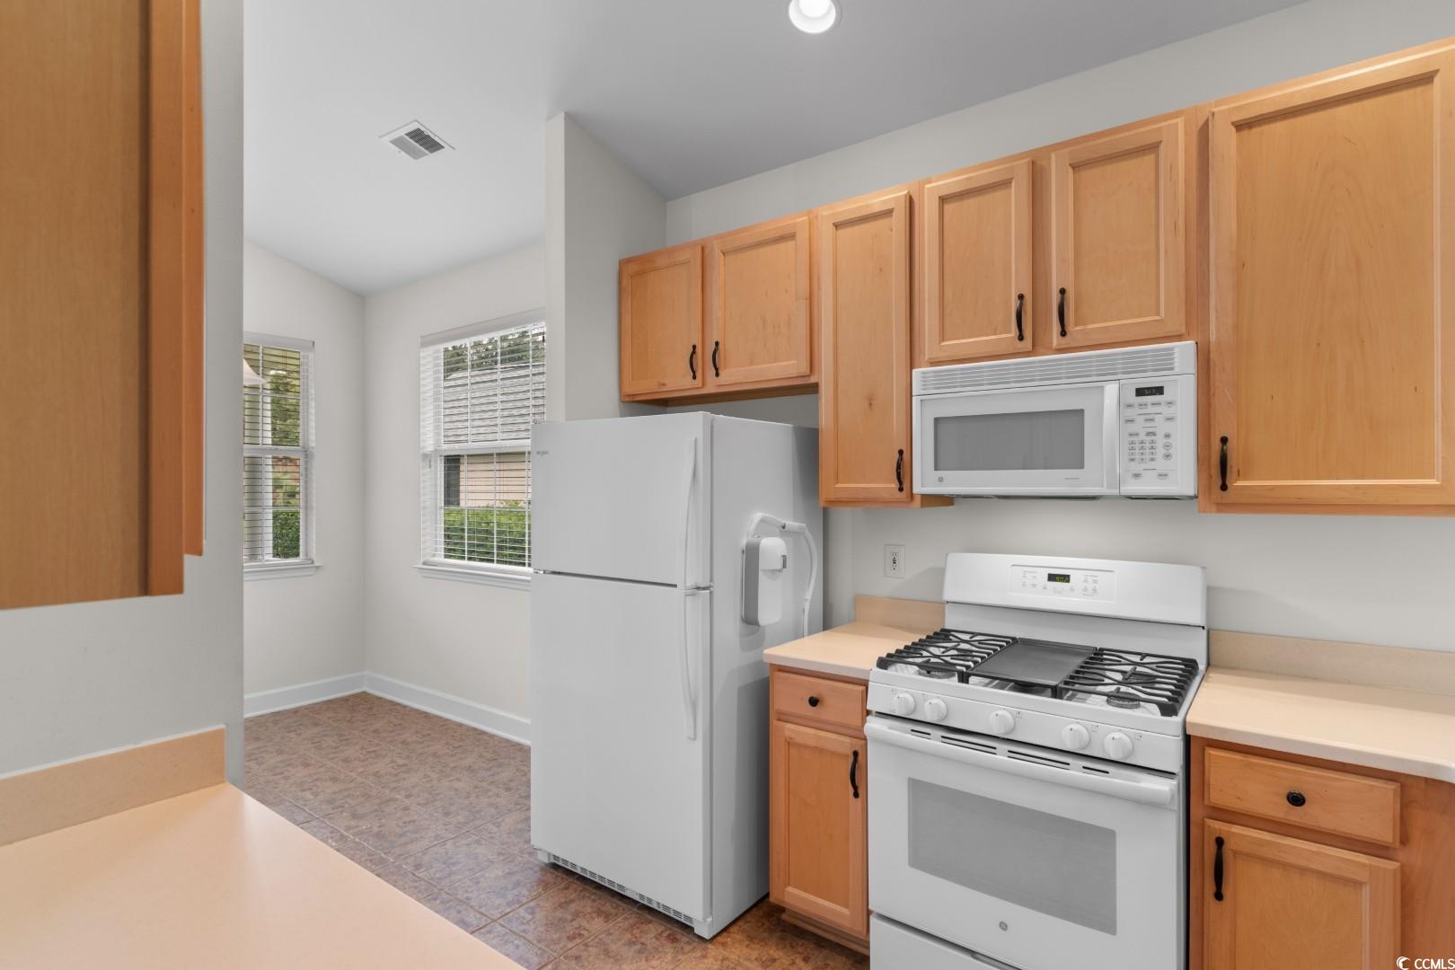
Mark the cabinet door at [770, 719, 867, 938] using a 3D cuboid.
[{"bbox_3d":[0.282,1.038,2.226,0.328,0.569,0.022,0,0,37],"label":"cabinet door"}]

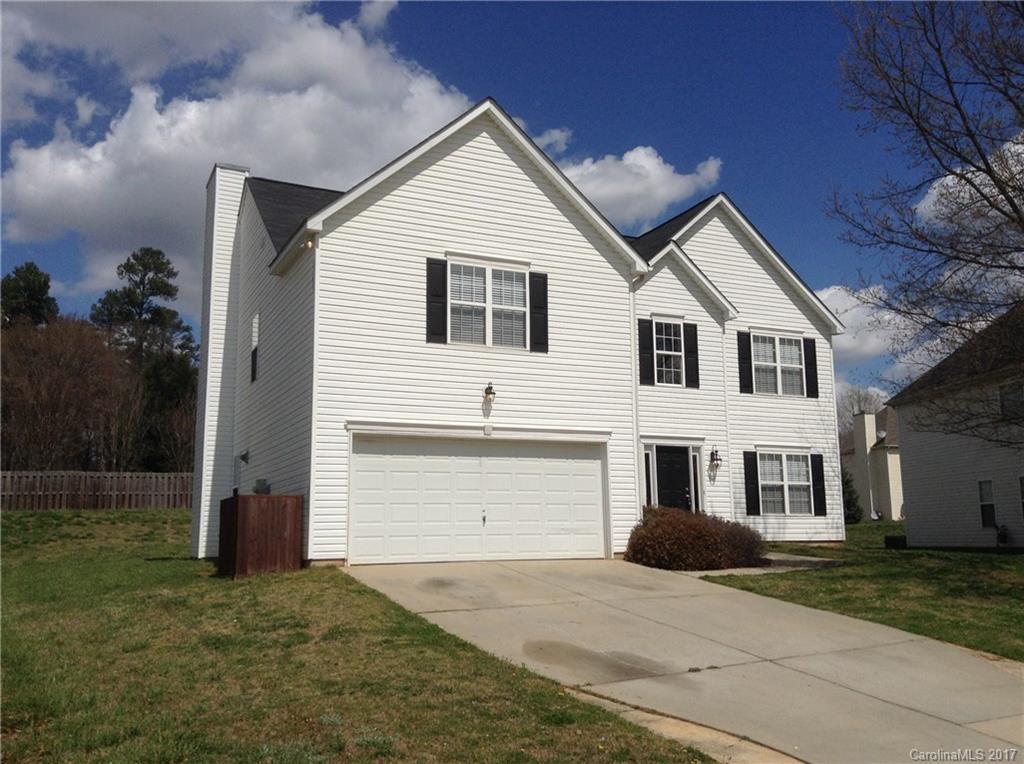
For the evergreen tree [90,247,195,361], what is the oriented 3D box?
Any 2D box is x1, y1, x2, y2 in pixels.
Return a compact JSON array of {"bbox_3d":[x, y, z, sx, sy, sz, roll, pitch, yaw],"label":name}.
[{"bbox_3d":[-23.200,-0.186,60.571,6.600,16.600,6.600,0,-8,0],"label":"evergreen tree"}]

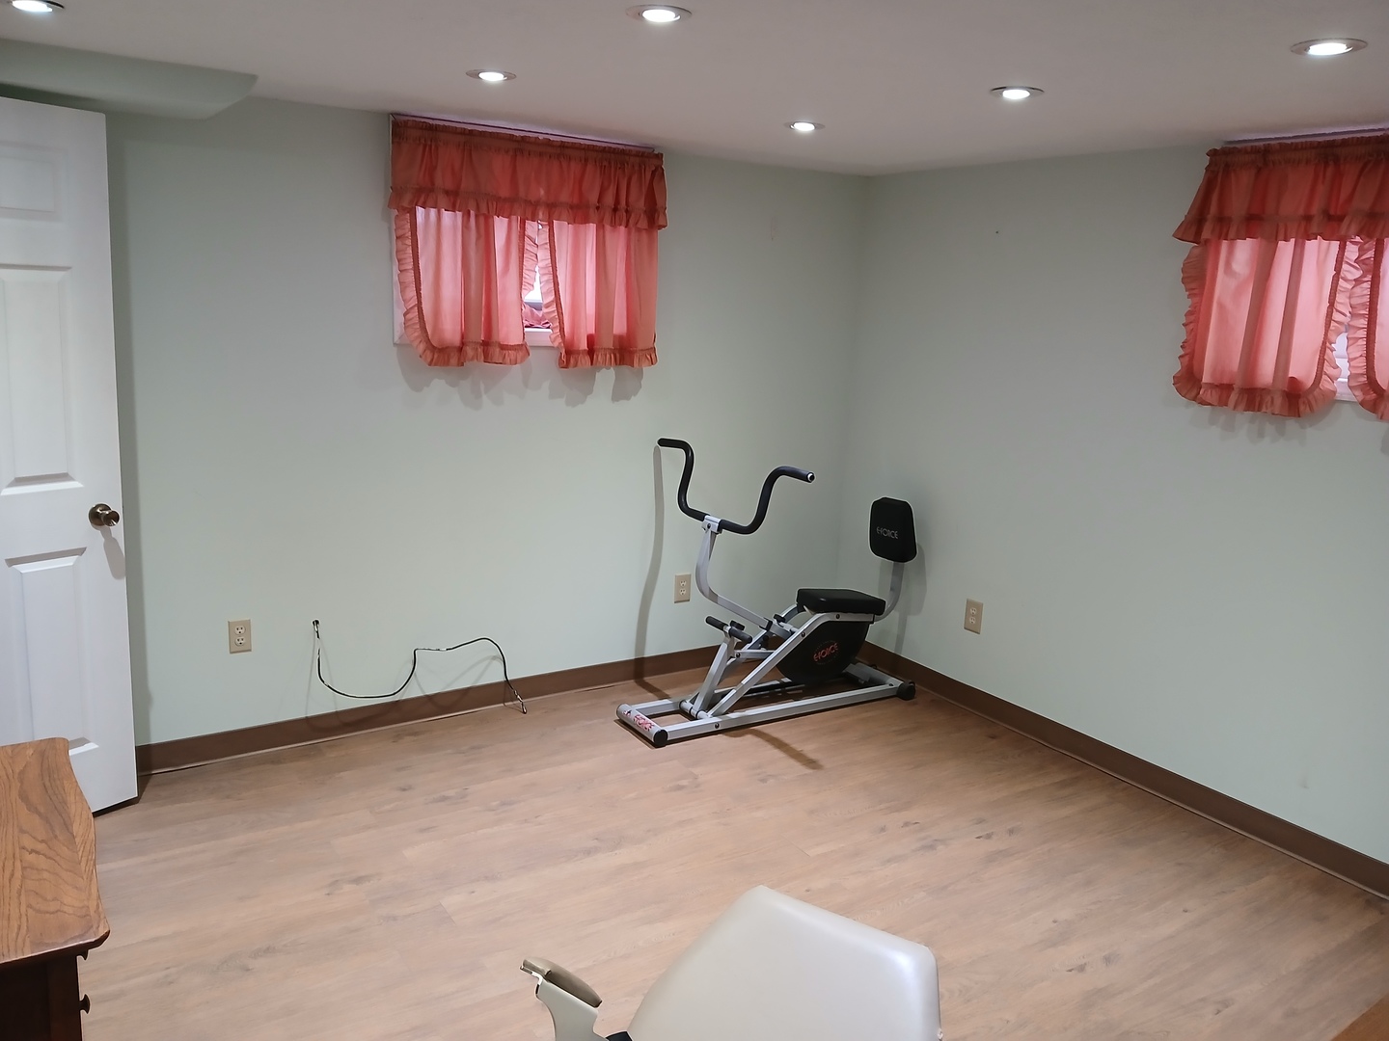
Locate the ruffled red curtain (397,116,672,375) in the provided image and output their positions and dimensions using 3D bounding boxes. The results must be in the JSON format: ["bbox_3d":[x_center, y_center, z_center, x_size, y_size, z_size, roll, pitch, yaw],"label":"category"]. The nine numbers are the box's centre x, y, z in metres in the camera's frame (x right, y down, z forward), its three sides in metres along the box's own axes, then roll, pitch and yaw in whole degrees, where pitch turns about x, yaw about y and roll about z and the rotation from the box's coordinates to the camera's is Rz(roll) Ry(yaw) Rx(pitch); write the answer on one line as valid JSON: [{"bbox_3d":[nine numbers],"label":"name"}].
[{"bbox_3d":[-0.564,-0.943,3.719,1.060,0.790,0.120,-5,14,-33],"label":"ruffled red curtain"}]

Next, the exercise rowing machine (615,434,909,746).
[{"bbox_3d":[0.338,0.240,4.133,1.280,1.040,0.870,-5,14,-30],"label":"exercise rowing machine"}]

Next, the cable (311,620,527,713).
[{"bbox_3d":[-0.982,0.547,3.824,0.770,0.450,0.100,-5,14,-33],"label":"cable"}]

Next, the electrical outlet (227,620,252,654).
[{"bbox_3d":[-1.514,0.388,3.481,0.071,0.116,0.012,-5,14,-33],"label":"electrical outlet"}]

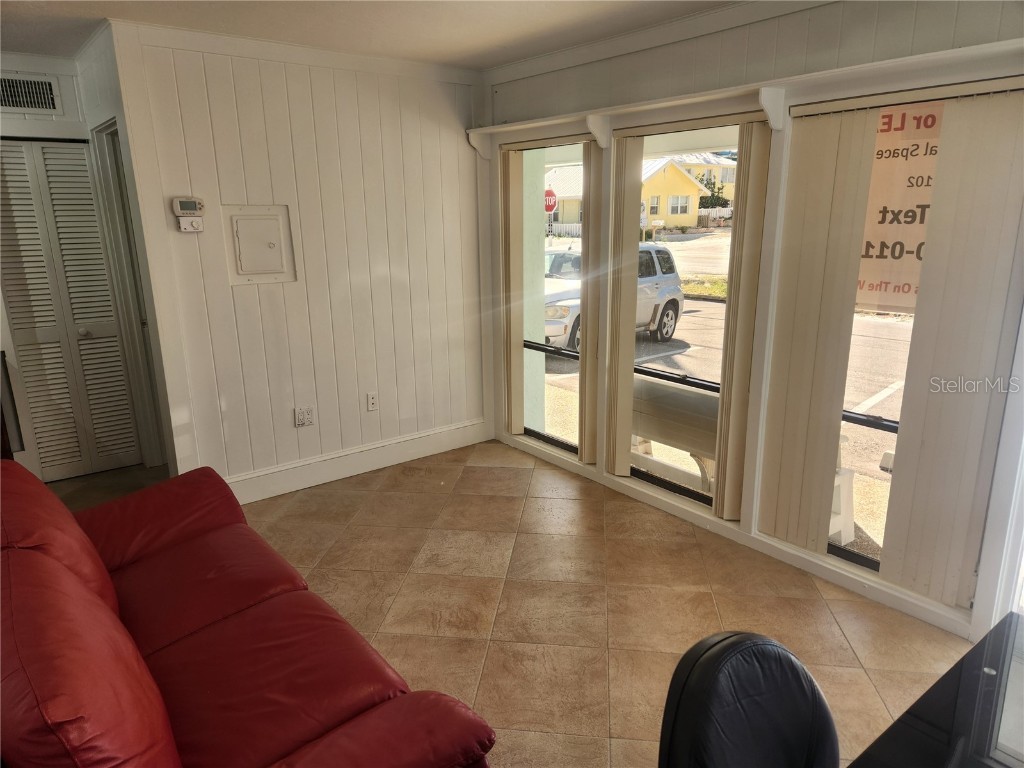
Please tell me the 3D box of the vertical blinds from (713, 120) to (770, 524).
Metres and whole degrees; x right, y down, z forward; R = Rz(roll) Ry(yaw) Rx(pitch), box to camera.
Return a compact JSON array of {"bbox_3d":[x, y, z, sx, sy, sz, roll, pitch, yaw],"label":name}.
[{"bbox_3d":[1.091,-0.237,3.240,0.078,1.893,0.135,-12,18,-36],"label":"vertical blinds"}]

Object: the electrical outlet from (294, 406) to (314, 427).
[{"bbox_3d":[-1.239,0.196,4.060,0.115,0.116,0.015,-12,18,-36],"label":"electrical outlet"}]

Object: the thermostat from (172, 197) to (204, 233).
[{"bbox_3d":[-1.644,-0.860,3.460,0.143,0.168,0.035,-12,18,-36],"label":"thermostat"}]

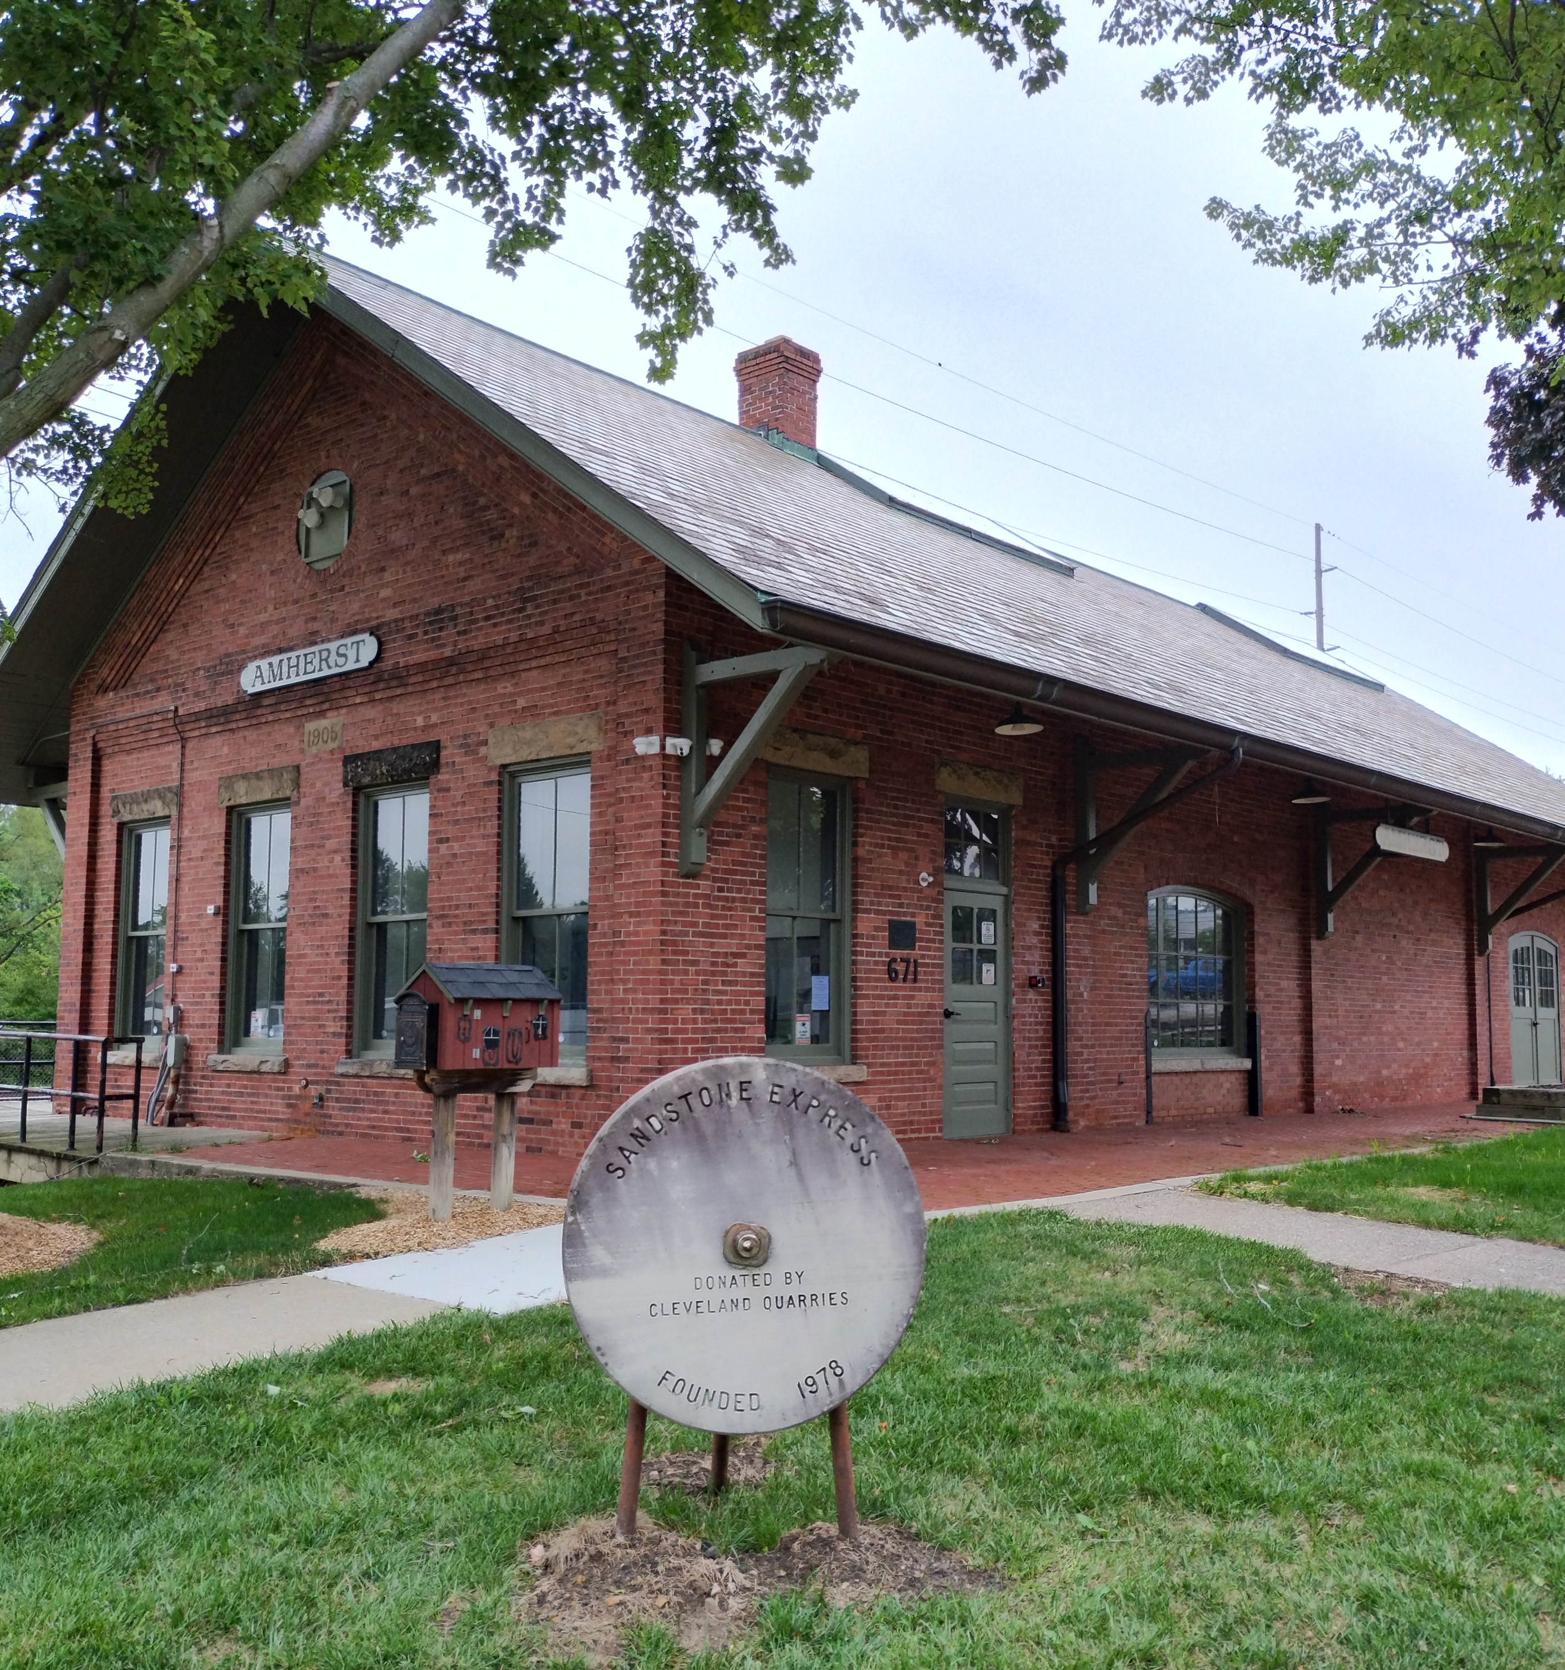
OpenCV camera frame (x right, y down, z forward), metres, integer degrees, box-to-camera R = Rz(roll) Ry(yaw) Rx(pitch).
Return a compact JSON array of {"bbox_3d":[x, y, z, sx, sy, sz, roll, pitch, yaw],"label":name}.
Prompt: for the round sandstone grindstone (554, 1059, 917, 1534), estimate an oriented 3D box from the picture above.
[{"bbox_3d":[-0.132,1.262,4.490,0.985,1.258,0.460,2,-6,-12],"label":"round sandstone grindstone"}]

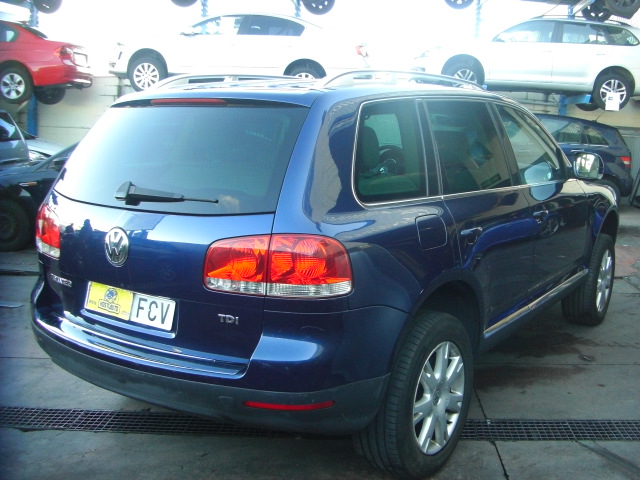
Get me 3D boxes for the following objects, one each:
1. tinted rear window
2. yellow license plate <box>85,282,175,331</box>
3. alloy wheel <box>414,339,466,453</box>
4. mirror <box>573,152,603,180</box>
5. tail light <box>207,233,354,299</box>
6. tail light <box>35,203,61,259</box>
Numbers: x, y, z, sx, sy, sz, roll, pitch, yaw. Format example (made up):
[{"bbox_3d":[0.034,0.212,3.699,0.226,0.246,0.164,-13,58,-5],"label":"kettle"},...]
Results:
[{"bbox_3d":[-0.634,-0.336,2.870,1.300,0.530,0.100,7,-24,35],"label":"tinted rear window"},{"bbox_3d":[-0.762,0.260,2.795,0.520,0.112,0.020,7,-3,35],"label":"yellow license plate"},{"bbox_3d":[0.452,0.680,3.108,0.190,0.494,0.494,7,12,35],"label":"alloy wheel"},{"bbox_3d":[1.689,-0.465,4.423,0.200,0.180,0.120,8,12,40],"label":"mirror"},{"bbox_3d":[-0.148,0.073,2.454,0.514,0.240,0.180,5,11,27],"label":"tail light"},{"bbox_3d":[-1.246,-0.065,3.228,0.514,0.240,0.180,9,13,43],"label":"tail light"}]

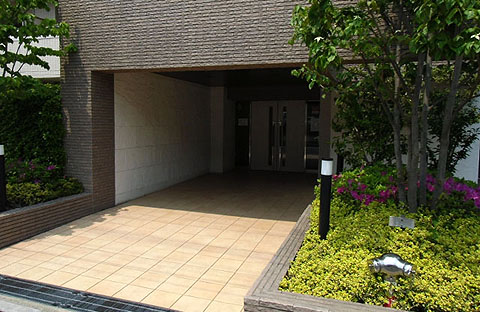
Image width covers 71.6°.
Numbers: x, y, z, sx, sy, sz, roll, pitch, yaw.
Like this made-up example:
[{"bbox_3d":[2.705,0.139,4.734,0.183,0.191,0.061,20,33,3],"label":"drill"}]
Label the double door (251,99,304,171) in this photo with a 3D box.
[{"bbox_3d":[1.220,-0.630,10.650,1.800,2.230,0.080,3,6,18],"label":"double door"}]

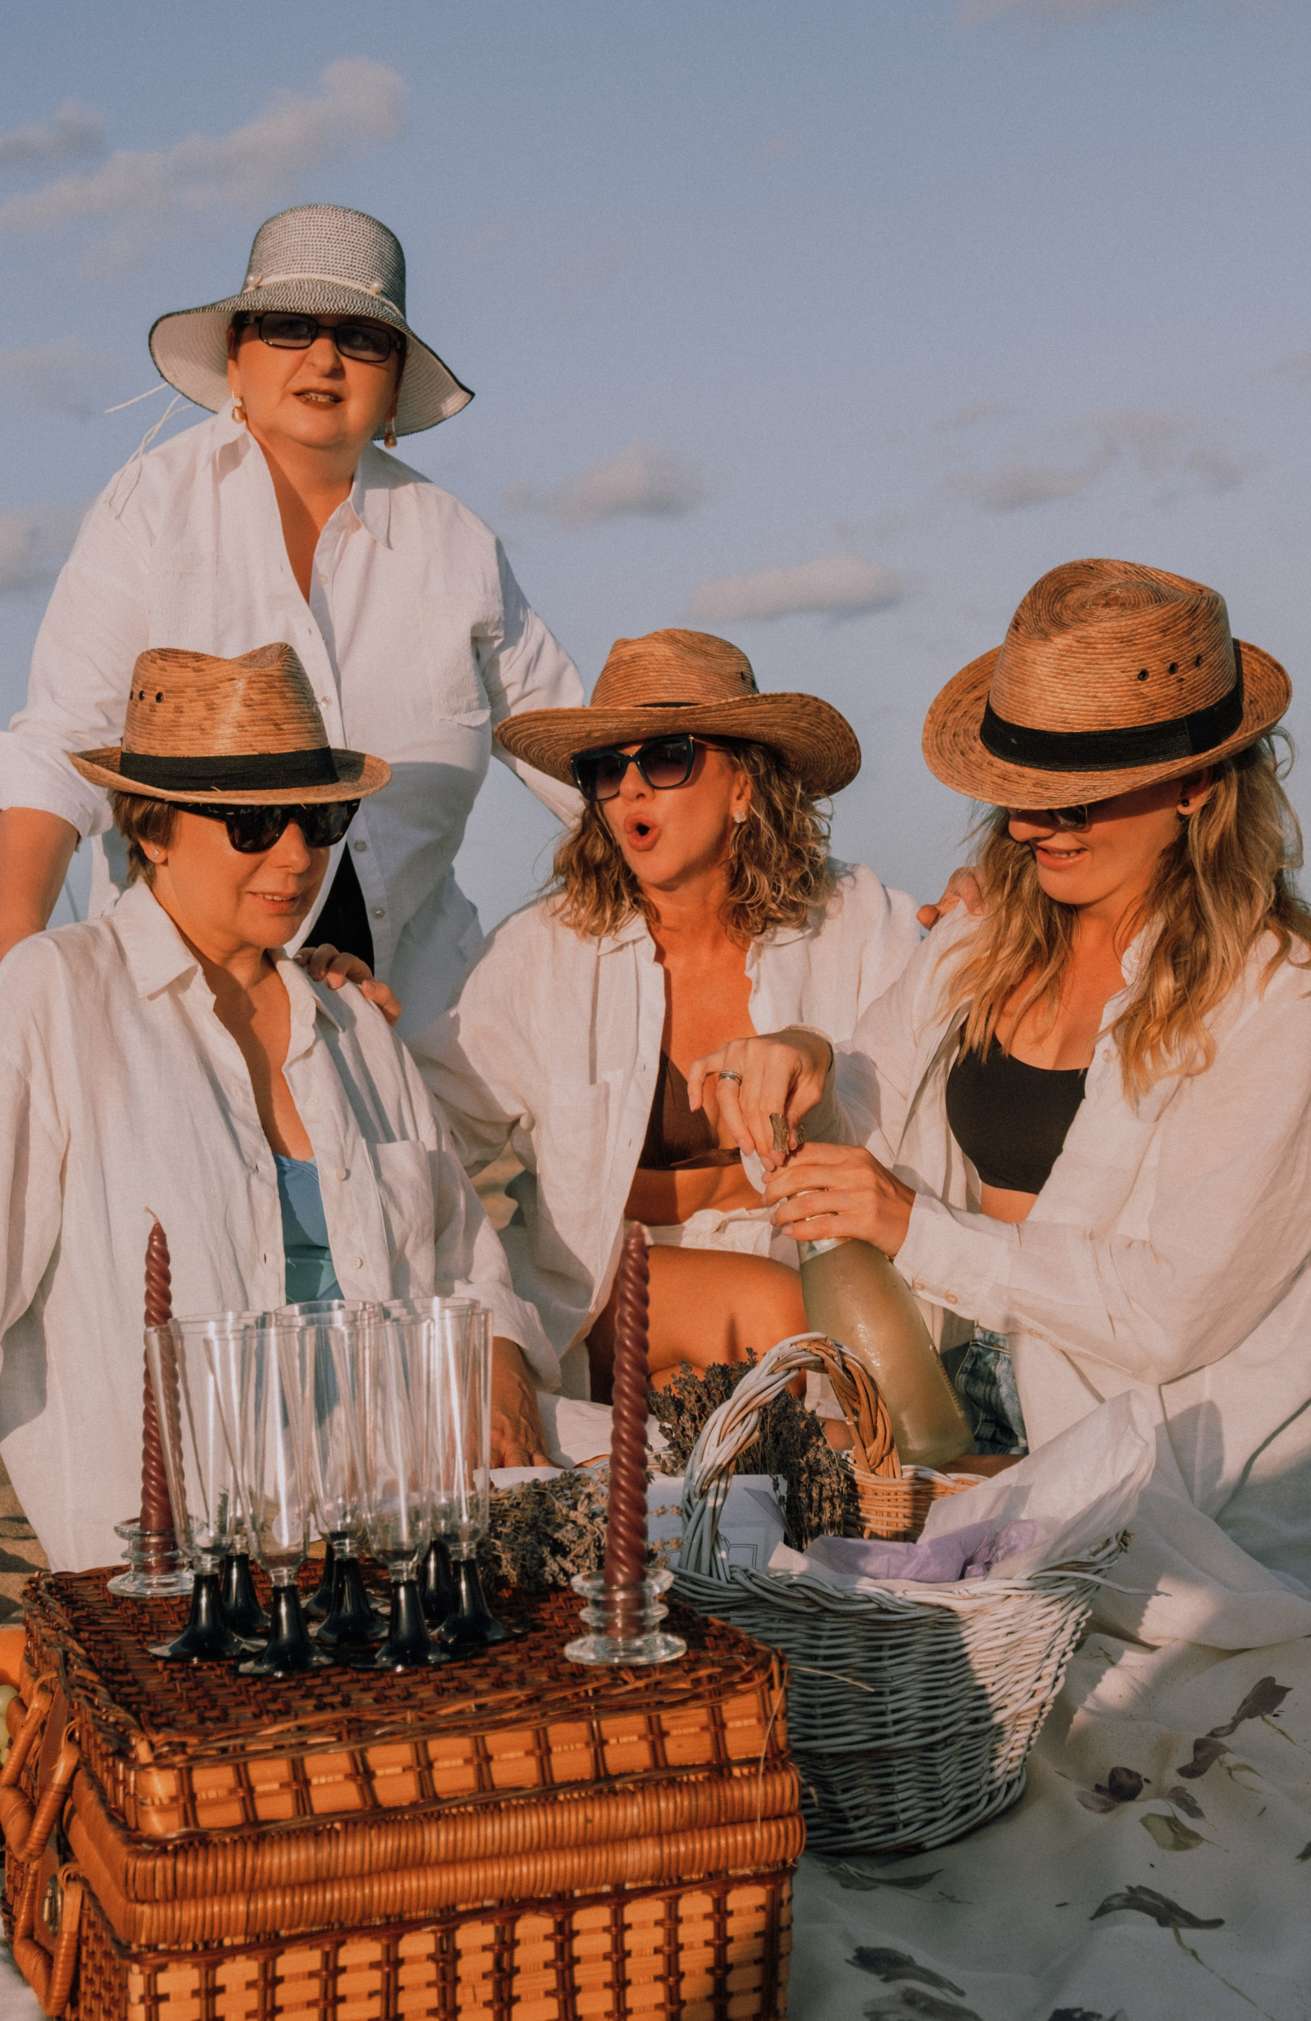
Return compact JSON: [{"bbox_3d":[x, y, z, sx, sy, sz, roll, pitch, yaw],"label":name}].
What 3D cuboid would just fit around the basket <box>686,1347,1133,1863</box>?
[{"bbox_3d":[0.142,0.390,1.750,0.380,0.310,0.360,0,1,24],"label":"basket"}]

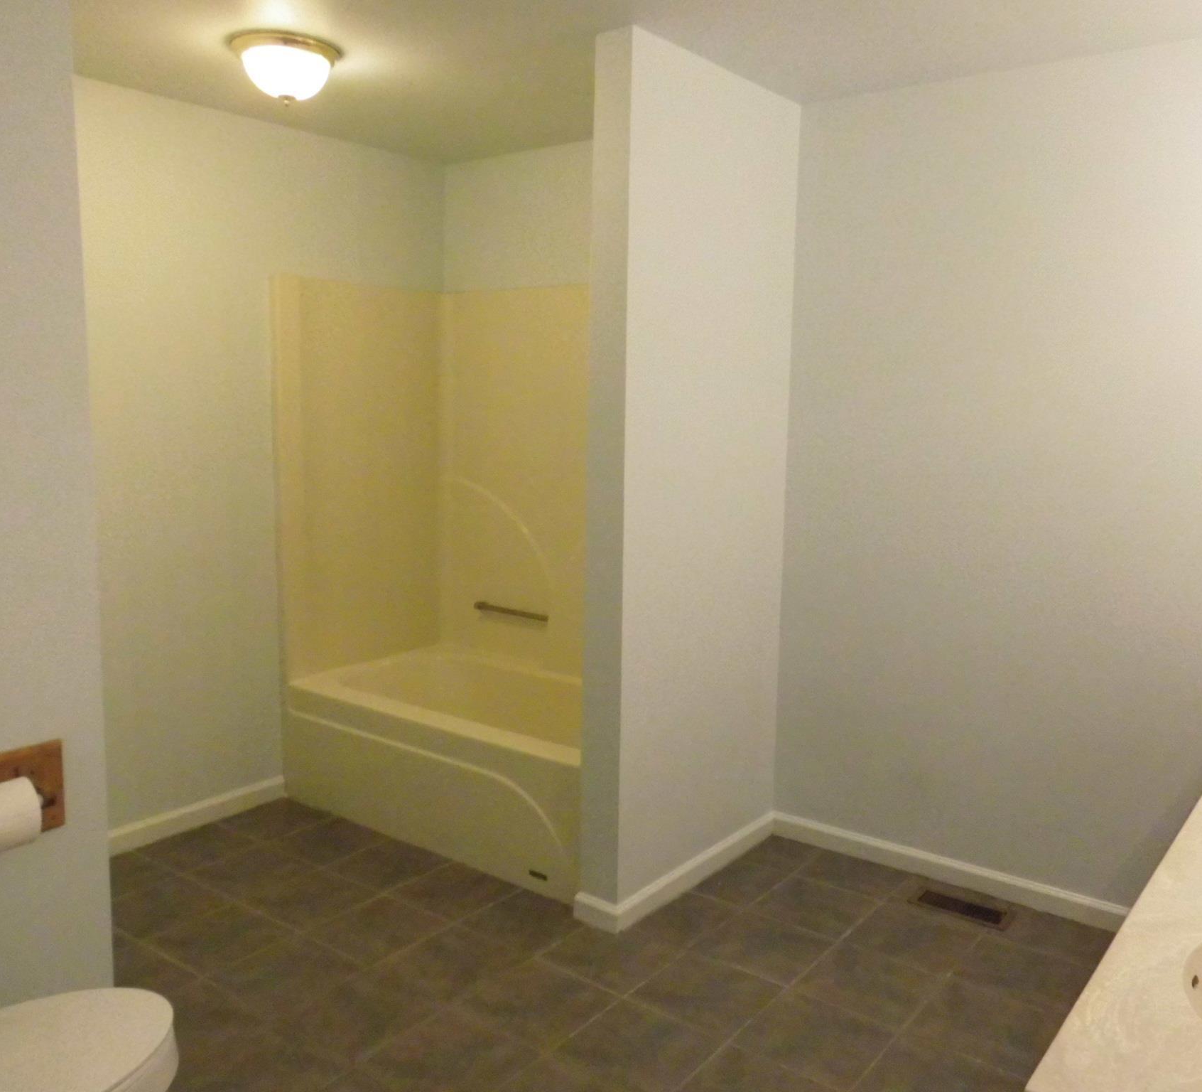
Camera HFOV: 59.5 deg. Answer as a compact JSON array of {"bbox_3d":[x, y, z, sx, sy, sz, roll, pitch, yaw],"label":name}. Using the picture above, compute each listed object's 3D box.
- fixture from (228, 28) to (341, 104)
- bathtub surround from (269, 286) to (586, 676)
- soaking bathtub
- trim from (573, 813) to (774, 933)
[{"bbox_3d":[-0.875,-1.308,2.925,0.300,0.150,0.300,1,8,0],"label":"fixture"},{"bbox_3d":[-0.347,-0.203,3.764,1.480,1.511,0.854,7,9,37],"label":"bathtub surround"},{"bbox_3d":[-0.362,0.766,3.893,1.480,0.452,0.854,7,9,37],"label":"soaking bathtub"},{"bbox_3d":[0.277,1.025,3.435,0.158,0.080,0.946,7,9,37],"label":"trim"}]

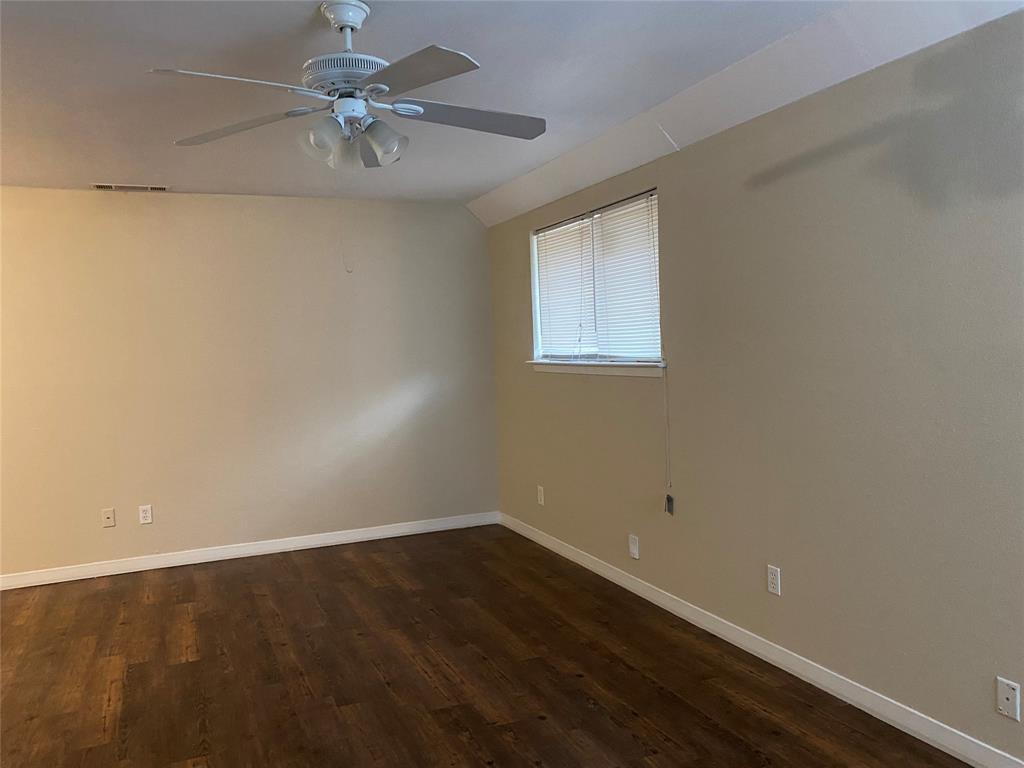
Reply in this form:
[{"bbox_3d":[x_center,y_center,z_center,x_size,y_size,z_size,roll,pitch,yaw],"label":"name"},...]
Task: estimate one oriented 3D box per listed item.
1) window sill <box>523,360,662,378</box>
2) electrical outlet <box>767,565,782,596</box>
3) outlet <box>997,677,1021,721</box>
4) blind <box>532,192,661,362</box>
[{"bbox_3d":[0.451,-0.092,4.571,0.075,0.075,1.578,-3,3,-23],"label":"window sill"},{"bbox_3d":[1.094,0.824,3.216,0.011,0.116,0.071,-3,3,-23],"label":"electrical outlet"},{"bbox_3d":[1.492,0.949,2.314,0.011,0.112,0.068,-3,3,-23],"label":"outlet"},{"bbox_3d":[0.475,-0.563,4.564,0.048,0.854,1.475,-3,3,-23],"label":"blind"}]

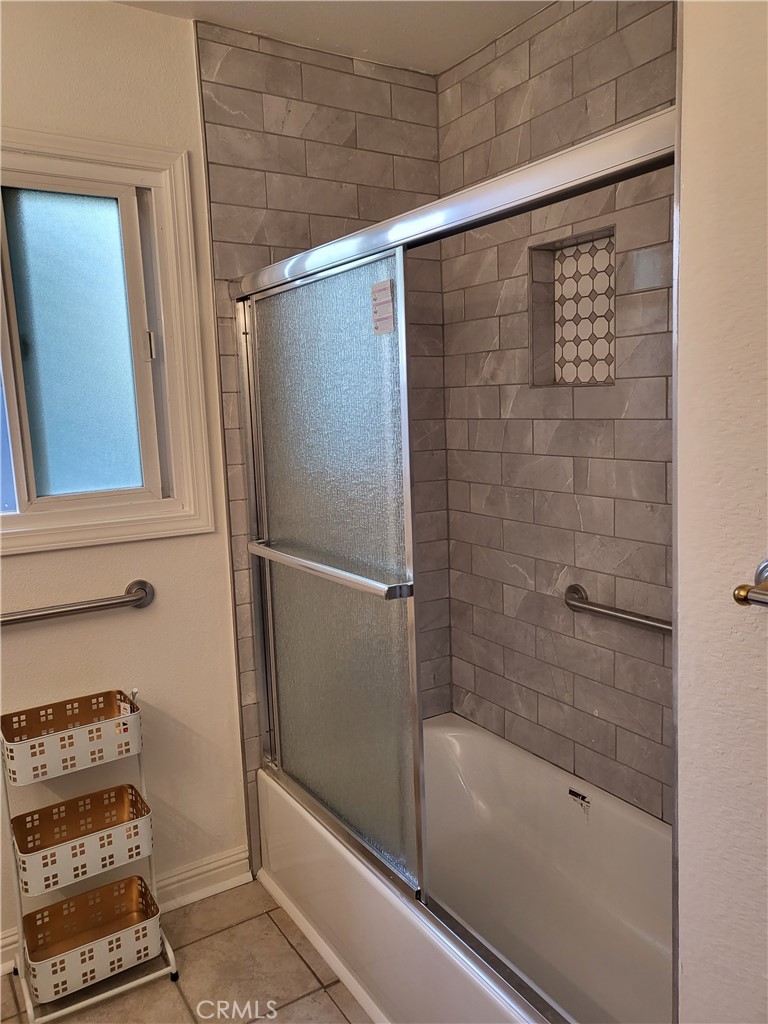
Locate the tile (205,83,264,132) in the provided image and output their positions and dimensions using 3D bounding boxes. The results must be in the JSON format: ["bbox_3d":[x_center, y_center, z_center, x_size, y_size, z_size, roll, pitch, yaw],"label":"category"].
[{"bbox_3d":[-0.411,-1.103,2.102,0.168,0.101,0.009,-7,9,-32],"label":"tile"}]

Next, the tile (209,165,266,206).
[{"bbox_3d":[-0.403,-0.897,2.125,0.168,0.100,0.010,-7,10,-33],"label":"tile"}]

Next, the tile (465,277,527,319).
[{"bbox_3d":[0.343,-0.645,2.333,0.010,0.100,0.285,-7,9,-32],"label":"tile"}]

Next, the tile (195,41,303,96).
[{"bbox_3d":[-0.364,-1.218,2.134,0.301,0.100,0.010,-7,9,-32],"label":"tile"}]

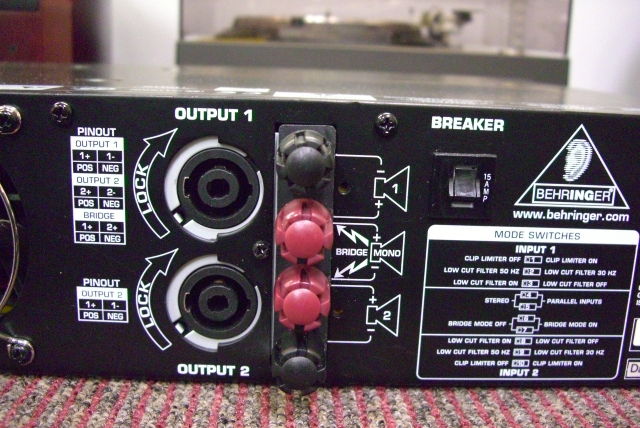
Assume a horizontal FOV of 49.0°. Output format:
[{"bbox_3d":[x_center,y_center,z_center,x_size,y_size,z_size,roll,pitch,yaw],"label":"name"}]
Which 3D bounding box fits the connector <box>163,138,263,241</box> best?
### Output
[{"bbox_3d":[-0.031,-0.009,0.212,0.029,0.030,0.018,2,13,-2],"label":"connector"}]

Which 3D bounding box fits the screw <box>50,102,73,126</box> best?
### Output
[{"bbox_3d":[-0.073,-0.028,0.197,0.006,0.006,0.003,2,13,-2],"label":"screw"}]

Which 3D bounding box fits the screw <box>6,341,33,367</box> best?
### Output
[{"bbox_3d":[-0.091,0.042,0.213,0.008,0.008,0.004,2,13,-2],"label":"screw"}]

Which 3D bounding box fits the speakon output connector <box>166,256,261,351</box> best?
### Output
[{"bbox_3d":[-0.032,0.025,0.221,0.029,0.030,0.018,2,13,-2],"label":"speakon output connector"}]

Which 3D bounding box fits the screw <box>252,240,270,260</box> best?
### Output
[{"bbox_3d":[-0.017,0.011,0.208,0.005,0.005,0.003,2,13,-2],"label":"screw"}]

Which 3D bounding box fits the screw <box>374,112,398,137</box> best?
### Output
[{"bbox_3d":[0.019,-0.026,0.200,0.006,0.006,0.003,2,13,-2],"label":"screw"}]

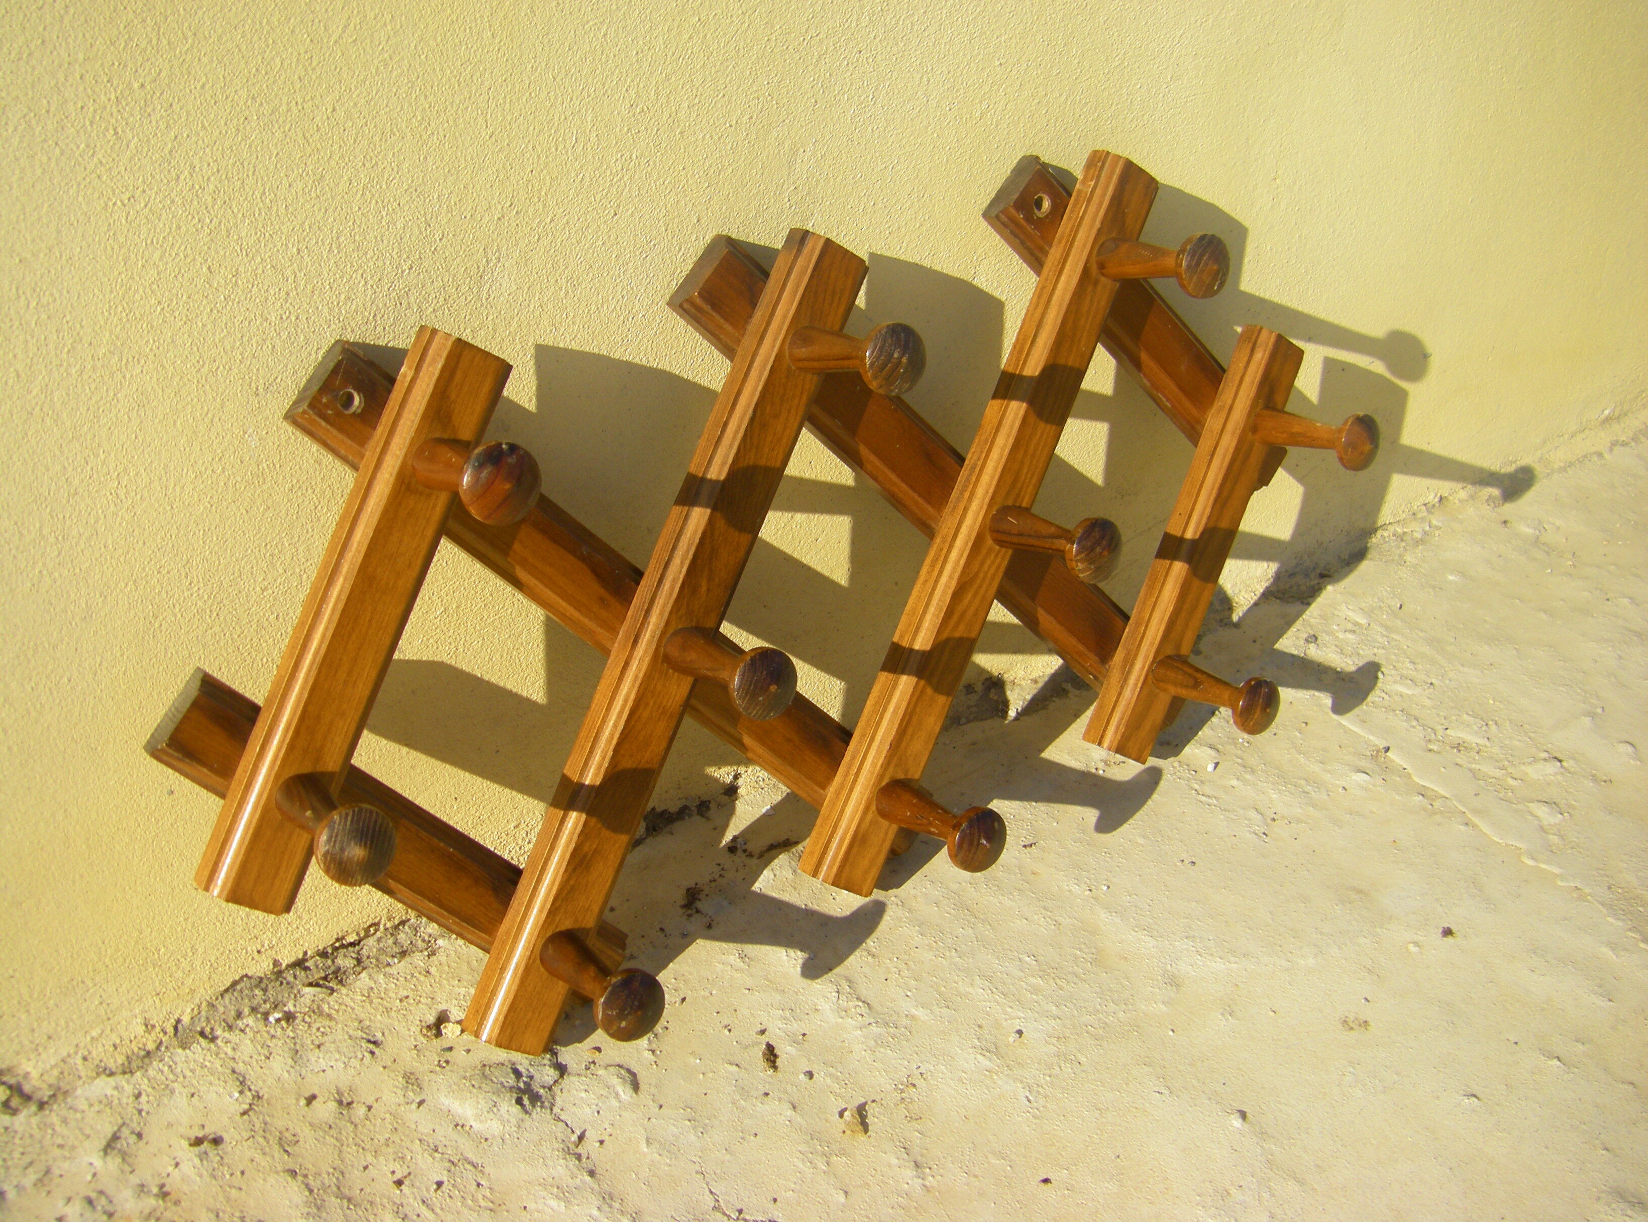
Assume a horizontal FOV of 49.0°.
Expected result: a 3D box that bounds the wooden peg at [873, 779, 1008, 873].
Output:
[{"bbox_3d":[0.049,0.089,0.758,0.028,0.028,0.062,-22,21,-29],"label":"wooden peg"}]

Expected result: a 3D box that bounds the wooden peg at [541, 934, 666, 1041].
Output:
[{"bbox_3d":[-0.084,0.140,0.683,0.028,0.028,0.062,-21,19,-28],"label":"wooden peg"}]

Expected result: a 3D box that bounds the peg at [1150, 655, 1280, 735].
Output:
[{"bbox_3d":[0.181,0.038,0.833,0.028,0.028,0.062,-22,23,-28],"label":"peg"}]

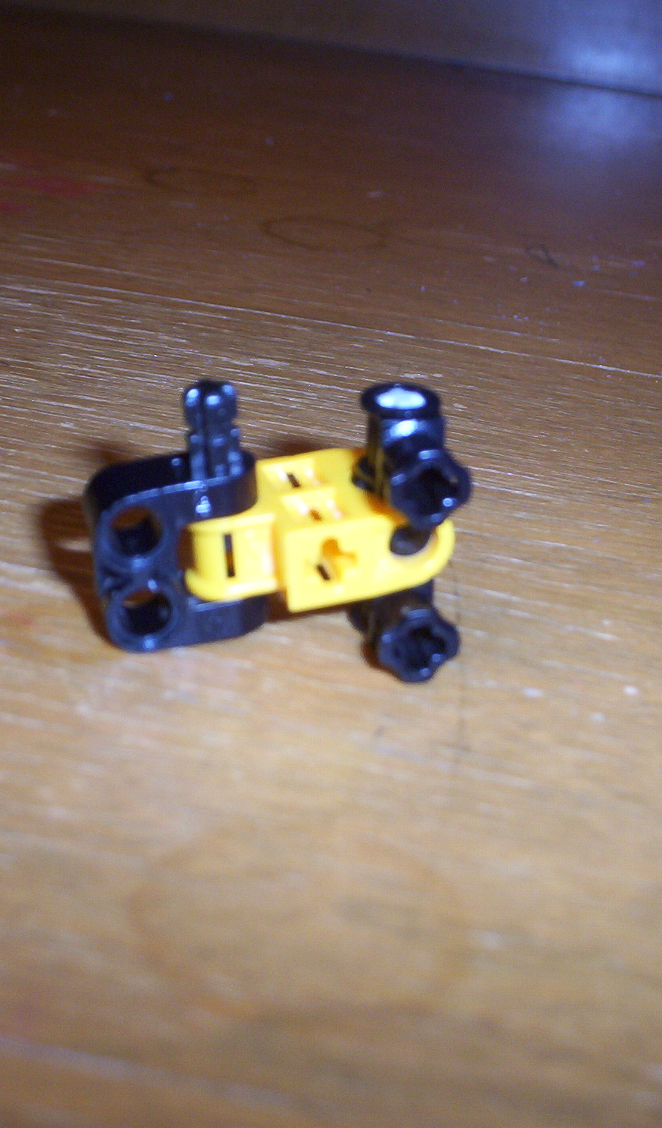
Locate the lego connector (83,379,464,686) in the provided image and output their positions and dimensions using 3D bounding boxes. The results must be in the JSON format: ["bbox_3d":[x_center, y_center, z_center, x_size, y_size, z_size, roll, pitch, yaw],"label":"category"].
[{"bbox_3d":[-0.005,-0.004,0.146,0.034,0.026,0.022,1,27,-15],"label":"lego connector"}]

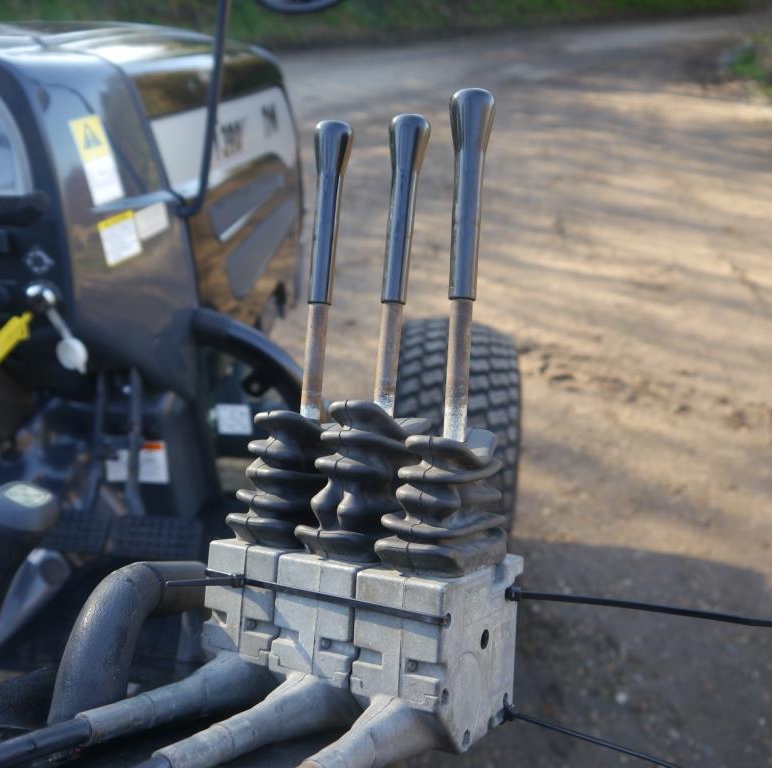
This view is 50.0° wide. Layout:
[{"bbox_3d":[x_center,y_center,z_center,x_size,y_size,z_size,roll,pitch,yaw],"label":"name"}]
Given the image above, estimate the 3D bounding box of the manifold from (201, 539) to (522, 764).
[{"bbox_3d":[-0.012,0.118,0.410,0.131,0.074,0.088,4,-1,30],"label":"manifold"}]

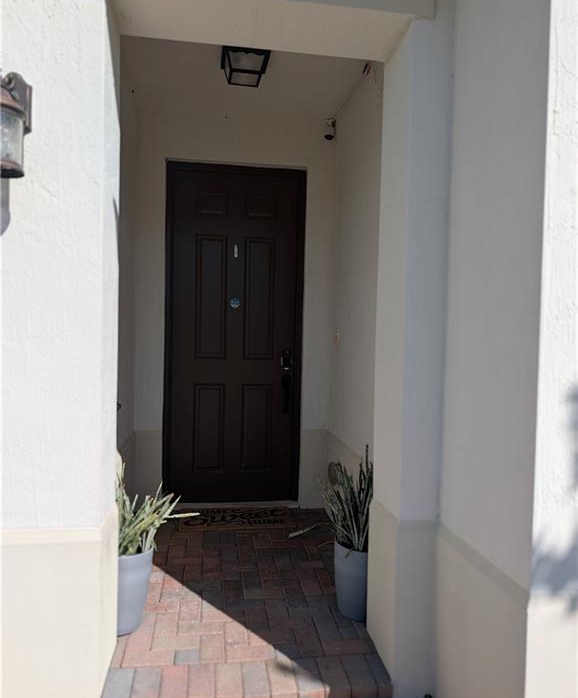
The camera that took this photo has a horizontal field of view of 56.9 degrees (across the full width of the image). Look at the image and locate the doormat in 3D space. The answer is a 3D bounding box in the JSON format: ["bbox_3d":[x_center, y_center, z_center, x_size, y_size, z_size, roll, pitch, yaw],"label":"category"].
[{"bbox_3d":[-0.364,1.198,3.767,0.785,0.015,0.410,1,1,-8],"label":"doormat"}]

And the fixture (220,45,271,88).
[{"bbox_3d":[-0.254,-1.633,3.084,0.265,0.150,0.265,1,1,-8],"label":"fixture"}]

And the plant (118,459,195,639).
[{"bbox_3d":[-0.664,0.868,2.397,0.460,0.740,0.420,1,1,-8],"label":"plant"}]

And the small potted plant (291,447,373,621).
[{"bbox_3d":[0.271,0.849,2.538,0.450,0.810,0.400,1,1,-8],"label":"small potted plant"}]

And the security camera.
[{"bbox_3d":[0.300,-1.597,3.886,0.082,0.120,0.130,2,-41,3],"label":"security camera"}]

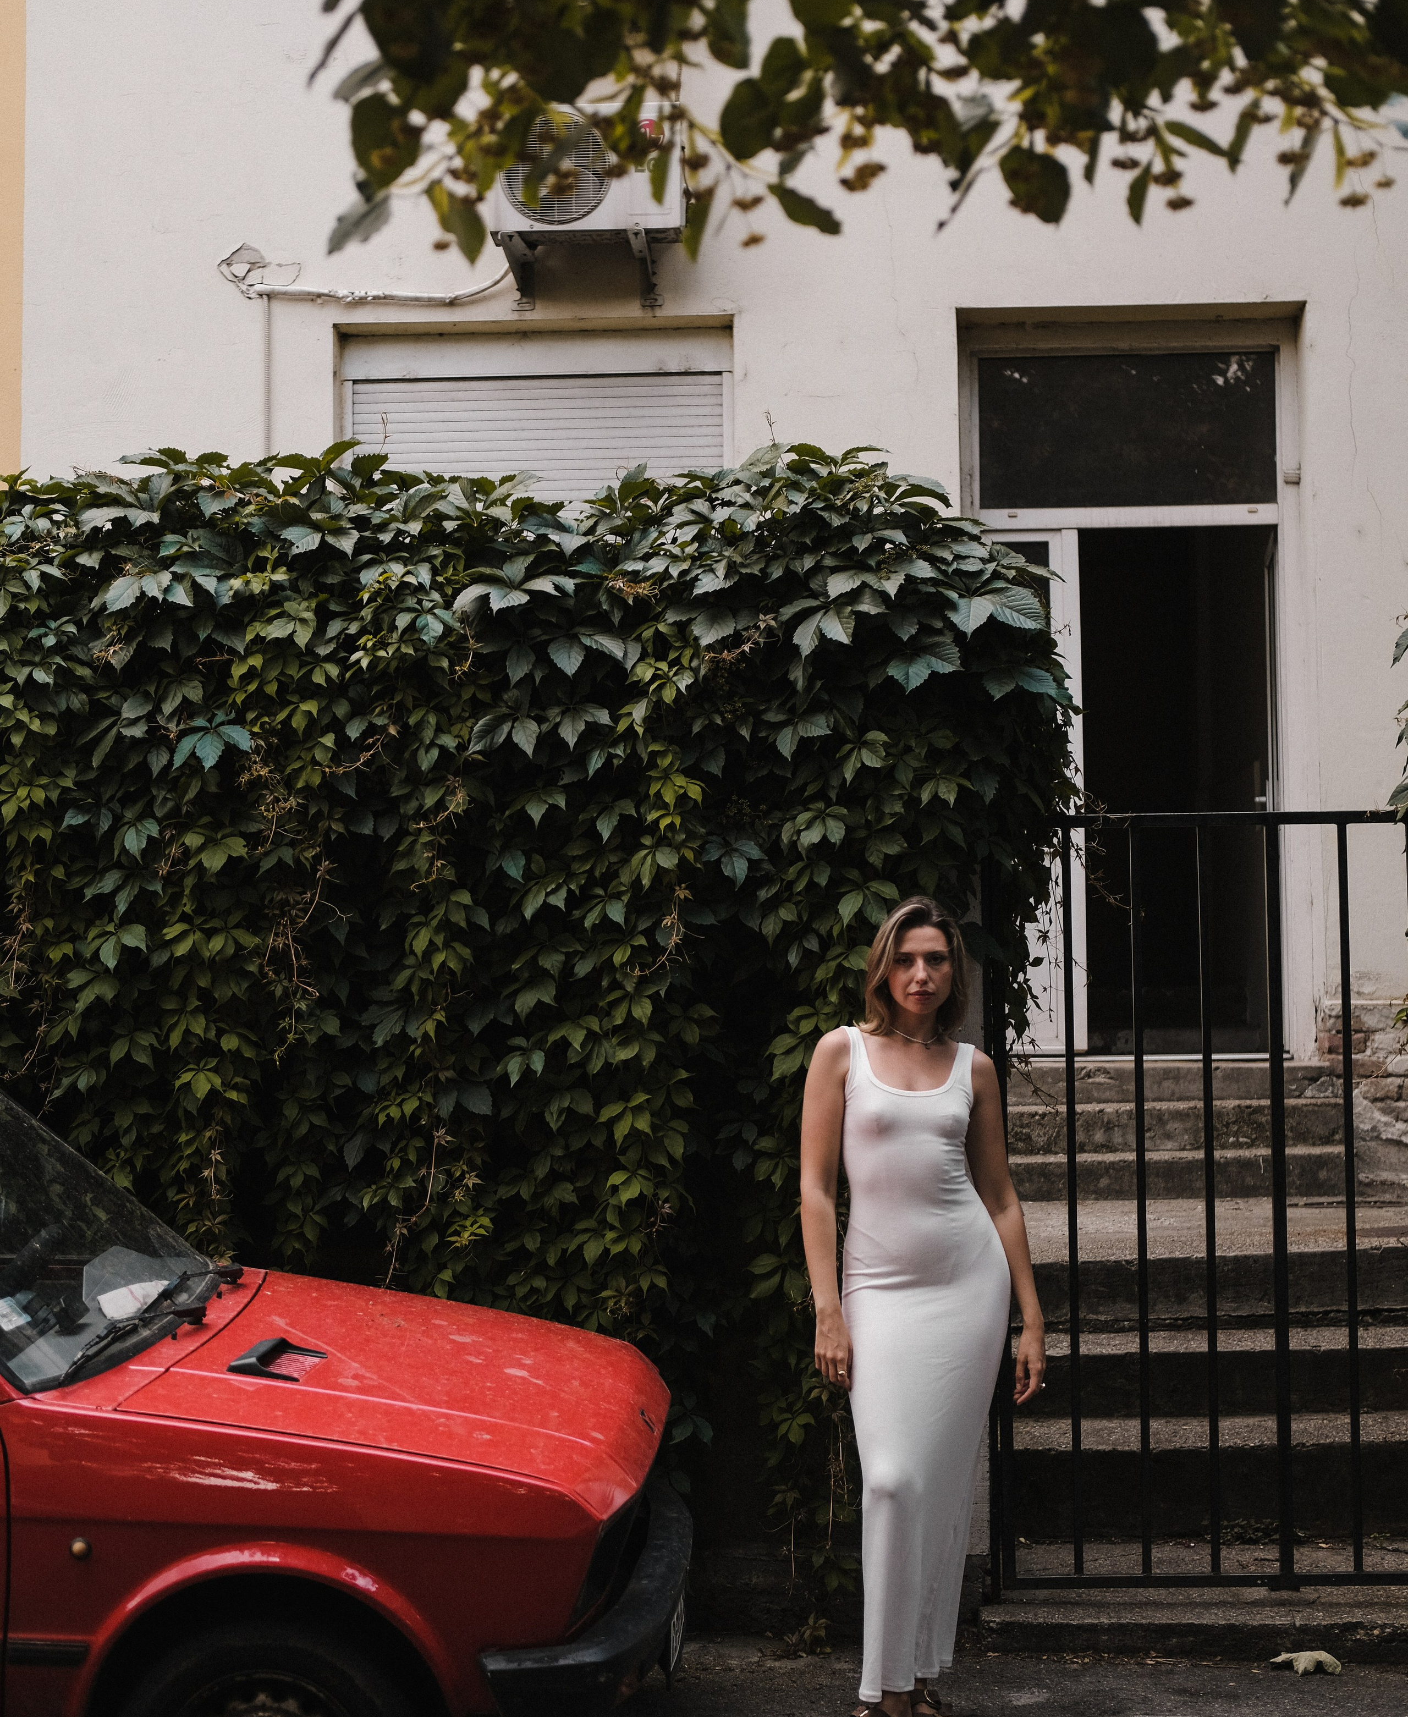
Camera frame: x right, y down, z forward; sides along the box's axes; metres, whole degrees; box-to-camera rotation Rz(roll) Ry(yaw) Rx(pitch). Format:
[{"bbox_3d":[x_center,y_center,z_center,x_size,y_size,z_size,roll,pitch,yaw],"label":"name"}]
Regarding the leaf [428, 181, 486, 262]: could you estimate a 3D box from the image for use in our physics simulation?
[{"bbox_3d":[-0.206,-0.532,2.600,0.045,0.068,0.025,0,-3,-17],"label":"leaf"}]

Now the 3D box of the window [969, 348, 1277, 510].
[{"bbox_3d":[1.678,-1.694,12.300,1.190,0.630,0.090,-1,-3,1],"label":"window"}]

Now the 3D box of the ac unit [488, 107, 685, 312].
[{"bbox_3d":[-0.448,-2.502,11.980,0.735,0.700,0.320,-1,-3,1],"label":"ac unit"}]

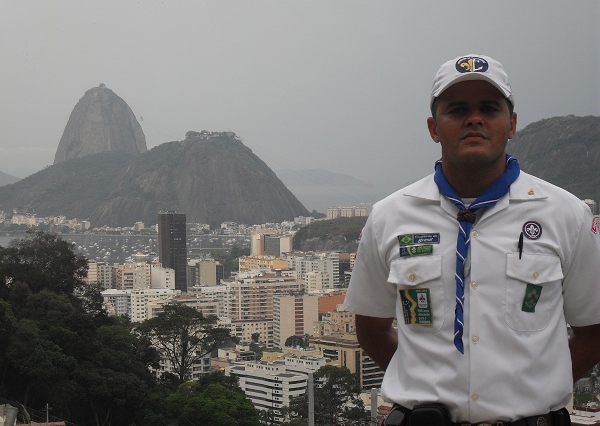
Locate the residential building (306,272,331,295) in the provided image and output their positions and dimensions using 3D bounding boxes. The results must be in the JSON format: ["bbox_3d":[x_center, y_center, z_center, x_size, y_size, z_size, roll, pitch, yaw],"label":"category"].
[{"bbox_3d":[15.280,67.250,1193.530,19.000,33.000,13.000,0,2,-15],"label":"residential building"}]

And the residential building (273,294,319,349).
[{"bbox_3d":[-2.730,80.780,1028.640,28.500,40.000,24.000,0,2,-13],"label":"residential building"}]

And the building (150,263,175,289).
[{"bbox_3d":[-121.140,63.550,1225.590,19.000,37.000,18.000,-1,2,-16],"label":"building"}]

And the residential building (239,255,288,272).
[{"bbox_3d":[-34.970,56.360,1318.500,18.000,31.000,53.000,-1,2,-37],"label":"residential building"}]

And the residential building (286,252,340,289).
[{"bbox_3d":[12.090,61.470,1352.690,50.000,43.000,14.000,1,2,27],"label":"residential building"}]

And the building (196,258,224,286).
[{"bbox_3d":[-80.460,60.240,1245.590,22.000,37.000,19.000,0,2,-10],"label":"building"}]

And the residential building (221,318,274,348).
[{"bbox_3d":[-37.870,88.410,1000.360,34.000,22.500,14.000,-1,2,-22],"label":"residential building"}]

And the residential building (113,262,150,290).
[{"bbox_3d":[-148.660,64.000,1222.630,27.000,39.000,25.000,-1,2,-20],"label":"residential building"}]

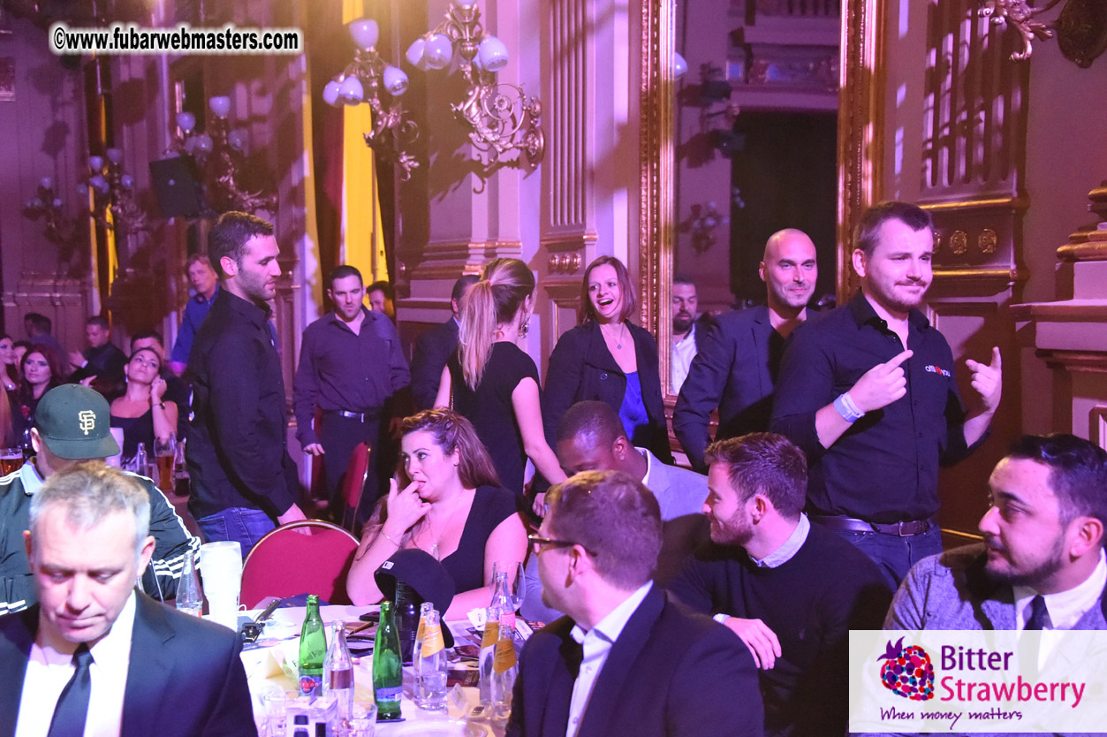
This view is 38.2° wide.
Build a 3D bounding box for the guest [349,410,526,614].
[{"bbox_3d":[-0.325,0.762,4.519,0.540,1.277,0.800,0,3,9],"label":"guest"}]

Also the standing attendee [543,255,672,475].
[{"bbox_3d":[0.208,0.413,6.180,0.460,1.690,0.300,-2,3,-27],"label":"standing attendee"}]

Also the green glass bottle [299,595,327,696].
[{"bbox_3d":[-0.470,0.554,3.123,0.058,0.228,0.058,1,3,15],"label":"green glass bottle"}]

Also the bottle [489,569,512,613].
[{"bbox_3d":[-0.120,0.584,3.774,0.057,0.200,0.057,0,3,0],"label":"bottle"}]

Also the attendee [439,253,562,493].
[{"bbox_3d":[-0.194,0.449,5.681,0.460,1.670,0.320,2,3,28],"label":"attendee"}]

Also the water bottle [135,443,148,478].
[{"bbox_3d":[-1.810,0.433,7.047,0.058,0.205,0.058,0,3,0],"label":"water bottle"}]

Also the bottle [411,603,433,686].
[{"bbox_3d":[-0.269,0.601,3.412,0.057,0.199,0.057,0,3,0],"label":"bottle"}]

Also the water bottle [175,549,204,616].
[{"bbox_3d":[-0.912,0.569,4.003,0.063,0.210,0.063,0,3,0],"label":"water bottle"}]

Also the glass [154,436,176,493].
[{"bbox_3d":[-1.557,0.390,6.409,0.084,0.213,0.084,0,3,0],"label":"glass"}]

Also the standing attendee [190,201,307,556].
[{"bbox_3d":[-0.874,0.447,4.580,0.360,1.790,0.500,0,3,-6],"label":"standing attendee"}]

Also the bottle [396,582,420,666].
[{"bbox_3d":[-0.335,0.577,3.715,0.070,0.220,0.070,0,3,0],"label":"bottle"}]

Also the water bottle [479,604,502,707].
[{"bbox_3d":[-0.128,0.604,3.349,0.057,0.199,0.057,0,3,0],"label":"water bottle"}]

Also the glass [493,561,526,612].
[{"bbox_3d":[-0.103,0.540,3.713,0.076,0.193,0.076,0,3,0],"label":"glass"}]

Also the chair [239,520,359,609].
[{"bbox_3d":[-0.674,0.933,4.588,0.450,0.930,0.560,-1,3,-14],"label":"chair"}]

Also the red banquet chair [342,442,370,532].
[{"bbox_3d":[-1.030,0.774,6.649,0.540,0.920,0.440,-1,3,-14],"label":"red banquet chair"}]

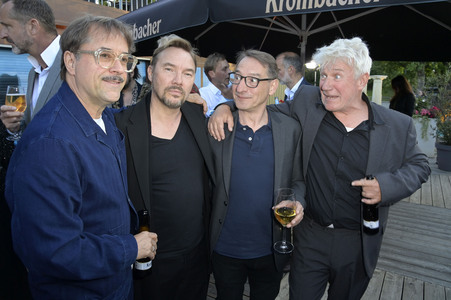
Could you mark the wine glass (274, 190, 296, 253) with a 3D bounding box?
[{"bbox_3d":[0.208,0.244,1.036,0.073,0.212,0.073,0,16,0],"label":"wine glass"}]

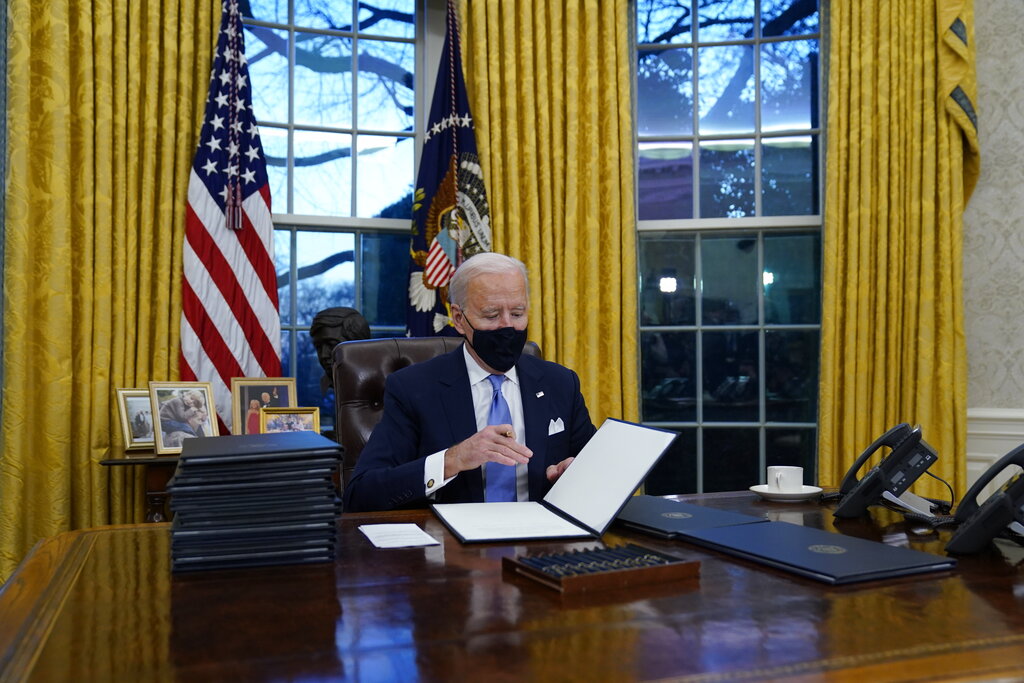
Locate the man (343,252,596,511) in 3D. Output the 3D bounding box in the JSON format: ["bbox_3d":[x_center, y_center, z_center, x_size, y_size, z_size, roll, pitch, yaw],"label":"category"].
[{"bbox_3d":[-0.075,0.496,2.080,0.600,1.360,0.760,0,-2,-17],"label":"man"}]

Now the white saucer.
[{"bbox_3d":[0.623,0.347,2.070,0.166,0.022,0.166,0,-2,0],"label":"white saucer"}]

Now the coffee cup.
[{"bbox_3d":[0.616,0.319,2.060,0.081,0.064,0.103,-1,-2,35],"label":"coffee cup"}]

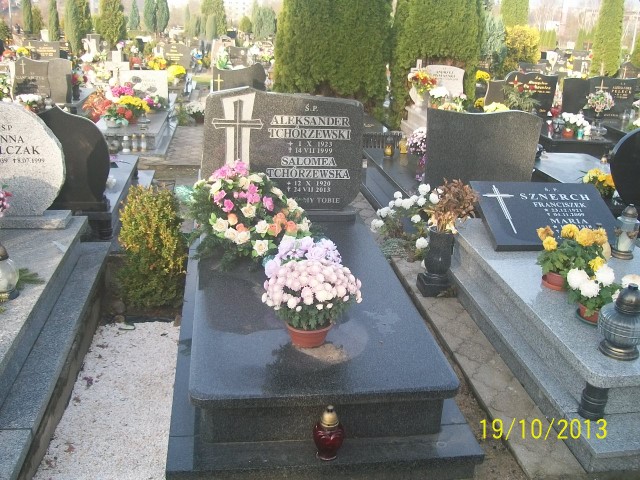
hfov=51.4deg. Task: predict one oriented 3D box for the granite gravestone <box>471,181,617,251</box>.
[{"bbox_3d":[1.365,-0.146,3.995,0.810,0.045,0.600,0,41,-7],"label":"granite gravestone"}]

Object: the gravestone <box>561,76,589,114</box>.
[{"bbox_3d":[3.010,-1.713,7.920,0.328,0.441,0.113,0,20,-9],"label":"gravestone"}]

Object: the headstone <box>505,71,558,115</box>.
[{"bbox_3d":[2.459,-1.728,7.831,0.641,0.504,0.113,0,20,-9],"label":"headstone"}]

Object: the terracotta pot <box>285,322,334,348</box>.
[{"bbox_3d":[-0.040,0.328,2.444,0.173,0.098,0.173,2,20,-1],"label":"terracotta pot"}]

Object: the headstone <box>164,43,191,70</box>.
[{"bbox_3d":[-3.276,-4.223,15.300,0.620,0.620,0.100,0,19,-9],"label":"headstone"}]

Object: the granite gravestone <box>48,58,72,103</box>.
[{"bbox_3d":[-3.587,-2.205,9.200,0.340,0.610,0.100,0,19,-9],"label":"granite gravestone"}]

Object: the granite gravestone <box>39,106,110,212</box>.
[{"bbox_3d":[-1.504,-0.470,3.838,0.590,0.600,0.140,0,20,-9],"label":"granite gravestone"}]

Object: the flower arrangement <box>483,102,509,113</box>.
[{"bbox_3d":[1.798,-1.297,6.856,0.280,0.230,0.270,0,20,-9],"label":"flower arrangement"}]

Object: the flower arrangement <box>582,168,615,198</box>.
[{"bbox_3d":[1.970,-0.414,4.678,0.250,0.190,0.230,0,20,-9],"label":"flower arrangement"}]

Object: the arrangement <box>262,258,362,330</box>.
[{"bbox_3d":[-0.027,0.183,2.386,0.365,0.250,0.360,-1,20,-9],"label":"arrangement"}]

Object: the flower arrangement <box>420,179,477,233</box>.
[{"bbox_3d":[0.749,-0.201,3.880,0.300,0.280,0.280,0,19,-9],"label":"flower arrangement"}]

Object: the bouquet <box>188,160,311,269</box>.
[{"bbox_3d":[-0.356,-0.143,3.291,0.600,0.380,0.500,-1,20,-9],"label":"bouquet"}]

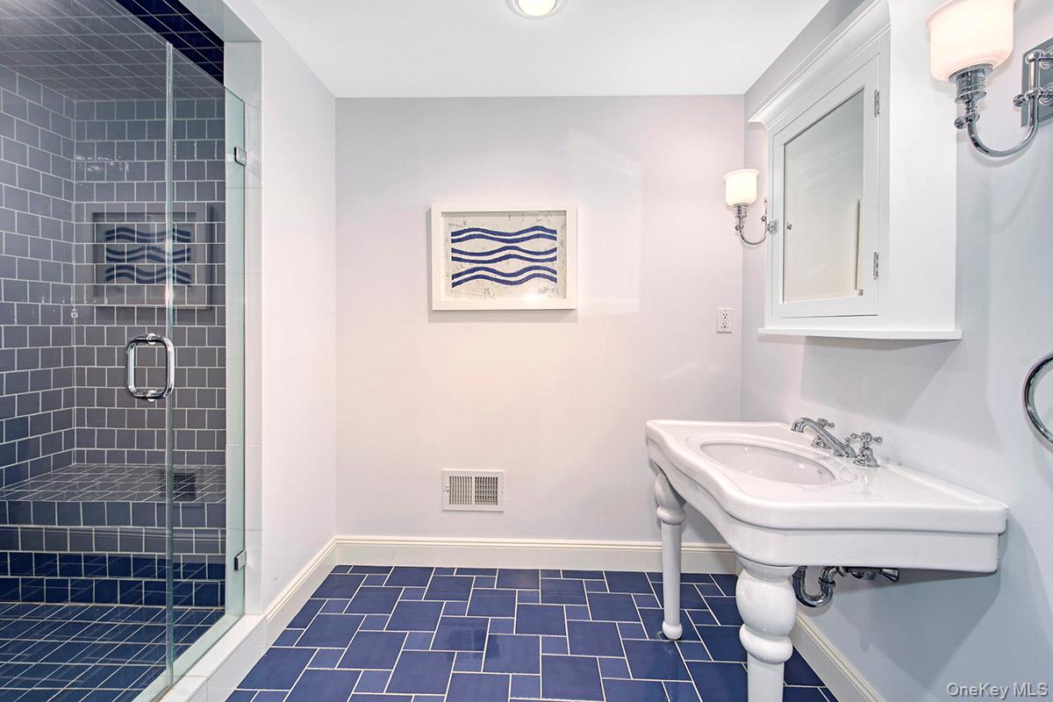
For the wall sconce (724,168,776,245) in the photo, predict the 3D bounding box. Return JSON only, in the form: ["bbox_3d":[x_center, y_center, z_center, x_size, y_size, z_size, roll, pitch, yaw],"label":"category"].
[{"bbox_3d":[0.896,-0.554,1.705,0.220,0.285,0.125,1,1,2],"label":"wall sconce"}]

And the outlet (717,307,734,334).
[{"bbox_3d":[0.928,-0.142,2.054,0.074,0.116,0.009,1,1,2],"label":"outlet"}]

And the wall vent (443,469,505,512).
[{"bbox_3d":[-0.253,0.668,2.106,0.295,0.200,0.016,1,1,2],"label":"wall vent"}]

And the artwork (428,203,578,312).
[{"bbox_3d":[-0.103,-0.437,2.062,0.679,0.497,0.038,1,1,2],"label":"artwork"}]

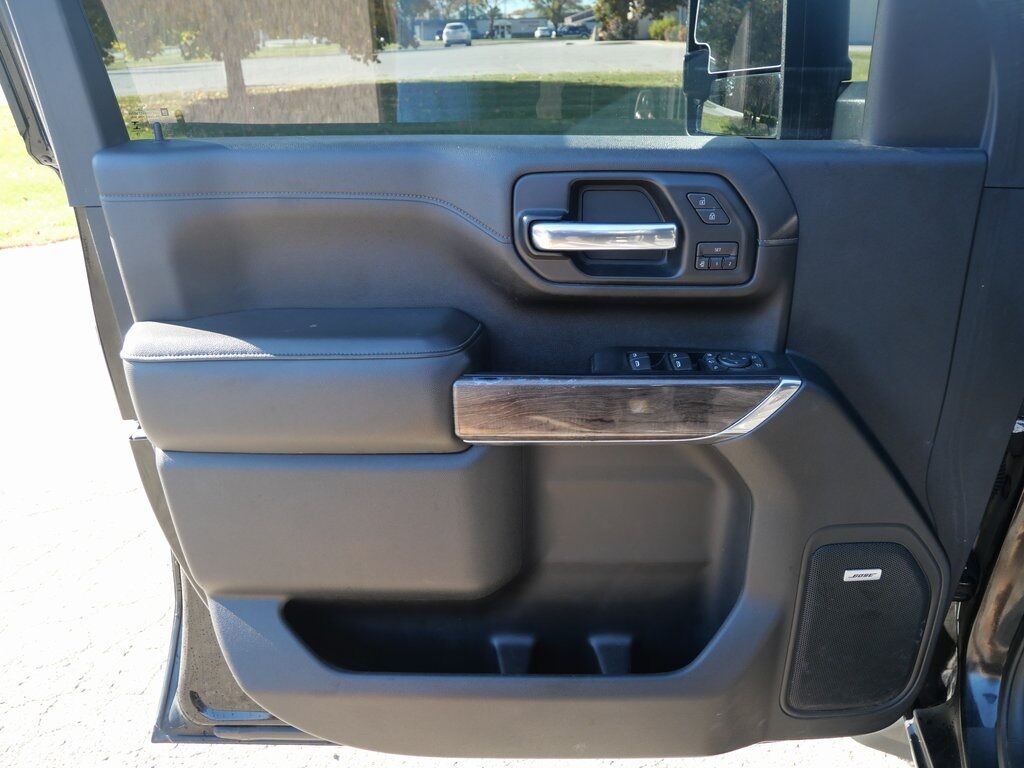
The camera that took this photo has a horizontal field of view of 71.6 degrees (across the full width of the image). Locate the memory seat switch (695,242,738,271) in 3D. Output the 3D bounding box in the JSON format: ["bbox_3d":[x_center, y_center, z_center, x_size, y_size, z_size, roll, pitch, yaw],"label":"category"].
[{"bbox_3d":[0.222,-0.140,0.773,0.043,0.029,0.010,0,27,0],"label":"memory seat switch"}]

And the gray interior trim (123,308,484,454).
[{"bbox_3d":[-0.205,-0.006,0.767,0.352,0.124,0.115,0,27,0],"label":"gray interior trim"}]

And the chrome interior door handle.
[{"bbox_3d":[0.095,-0.153,0.741,0.153,0.029,0.030,0,27,0],"label":"chrome interior door handle"}]

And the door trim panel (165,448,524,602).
[{"bbox_3d":[-0.181,0.147,0.824,0.387,0.195,0.082,0,27,0],"label":"door trim panel"}]

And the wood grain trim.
[{"bbox_3d":[0.112,0.023,0.772,0.350,0.073,0.030,0,27,0],"label":"wood grain trim"}]

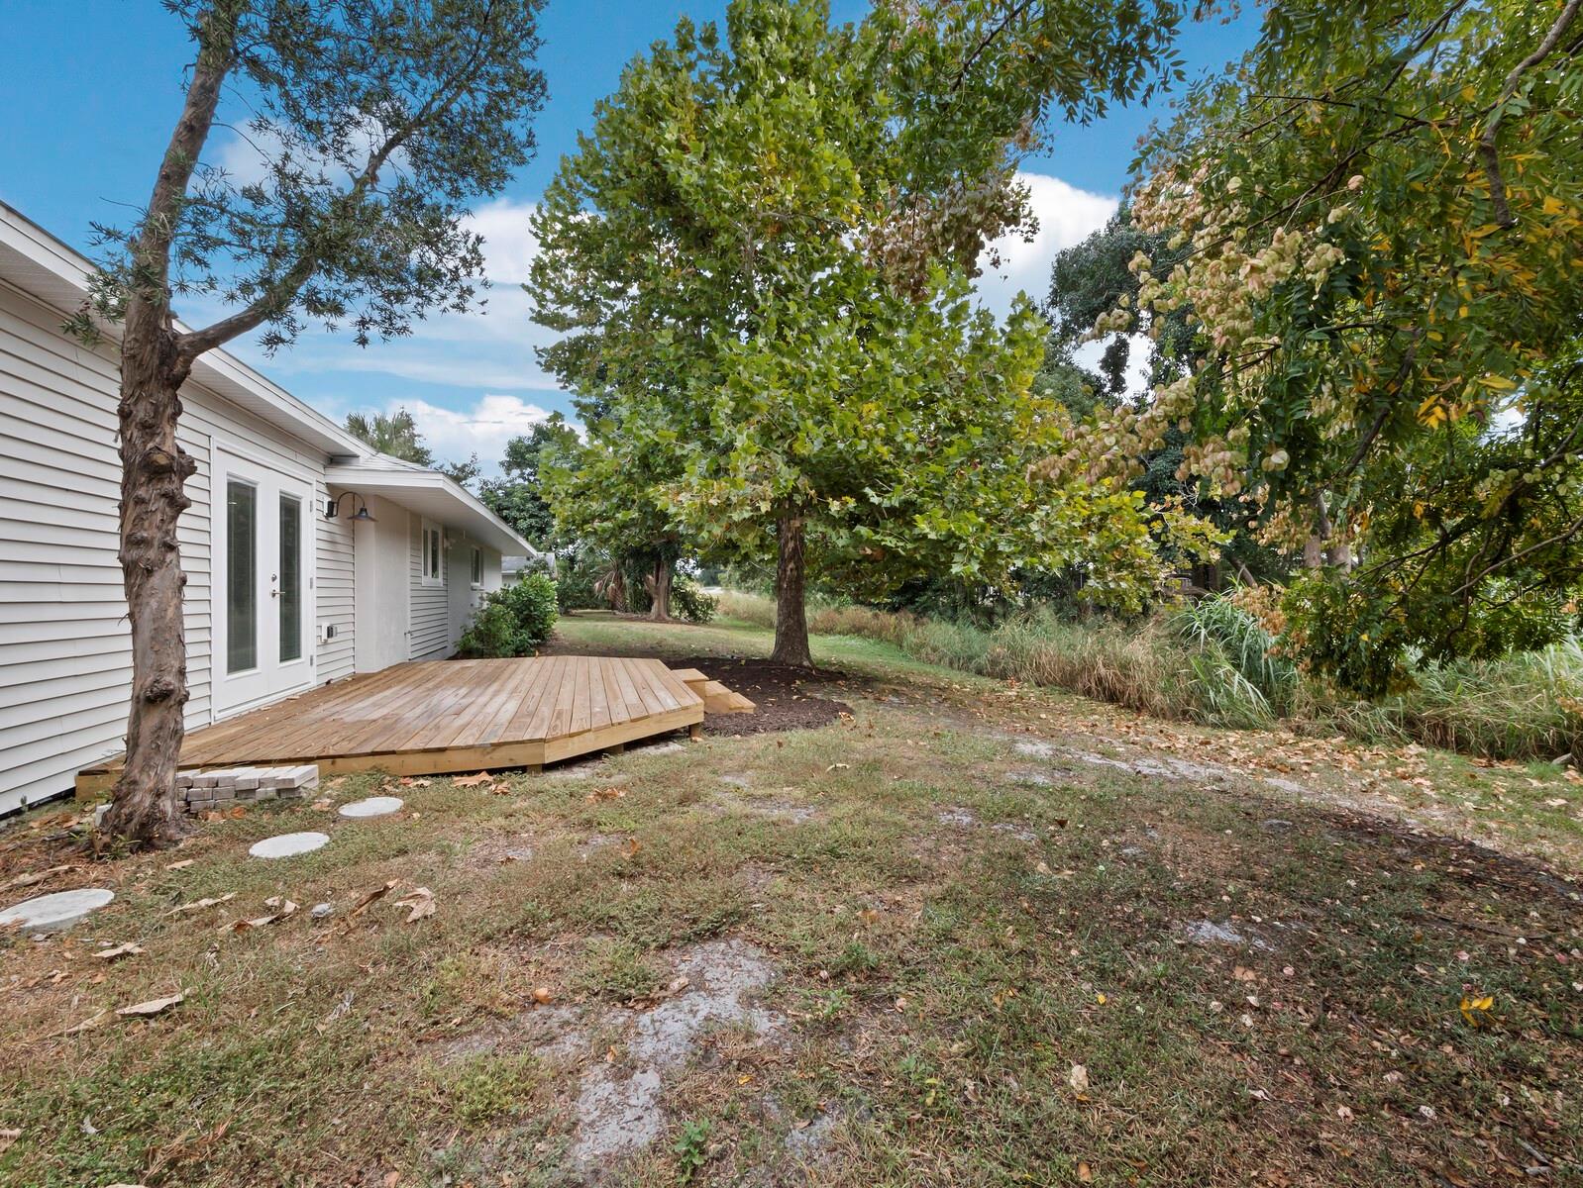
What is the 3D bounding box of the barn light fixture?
[{"bbox_3d":[-4.810,-0.965,7.030,0.470,0.320,0.290,0,0,-18],"label":"barn light fixture"}]

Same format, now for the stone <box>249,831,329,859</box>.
[{"bbox_3d":[-2.295,1.170,2.935,0.295,0.040,0.295,0,0,0],"label":"stone"}]

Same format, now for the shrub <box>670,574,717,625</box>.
[{"bbox_3d":[-4.000,0.200,26.800,2.000,2.100,1.900,0,0,0],"label":"shrub"}]

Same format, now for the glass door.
[{"bbox_3d":[-4.670,-0.100,5.760,0.080,2.040,1.830,0,0,-18],"label":"glass door"}]

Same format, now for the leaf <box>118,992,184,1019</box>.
[{"bbox_3d":[-1.775,1.145,1.780,0.140,0.030,0.080,0,0,-32],"label":"leaf"}]

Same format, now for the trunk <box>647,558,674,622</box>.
[{"bbox_3d":[-5.750,-0.200,28.000,1.000,2.800,0.900,0,0,0],"label":"trunk"}]

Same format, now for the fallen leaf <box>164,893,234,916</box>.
[{"bbox_3d":[-2.190,1.150,2.370,0.080,0.030,0.205,0,0,29],"label":"fallen leaf"}]

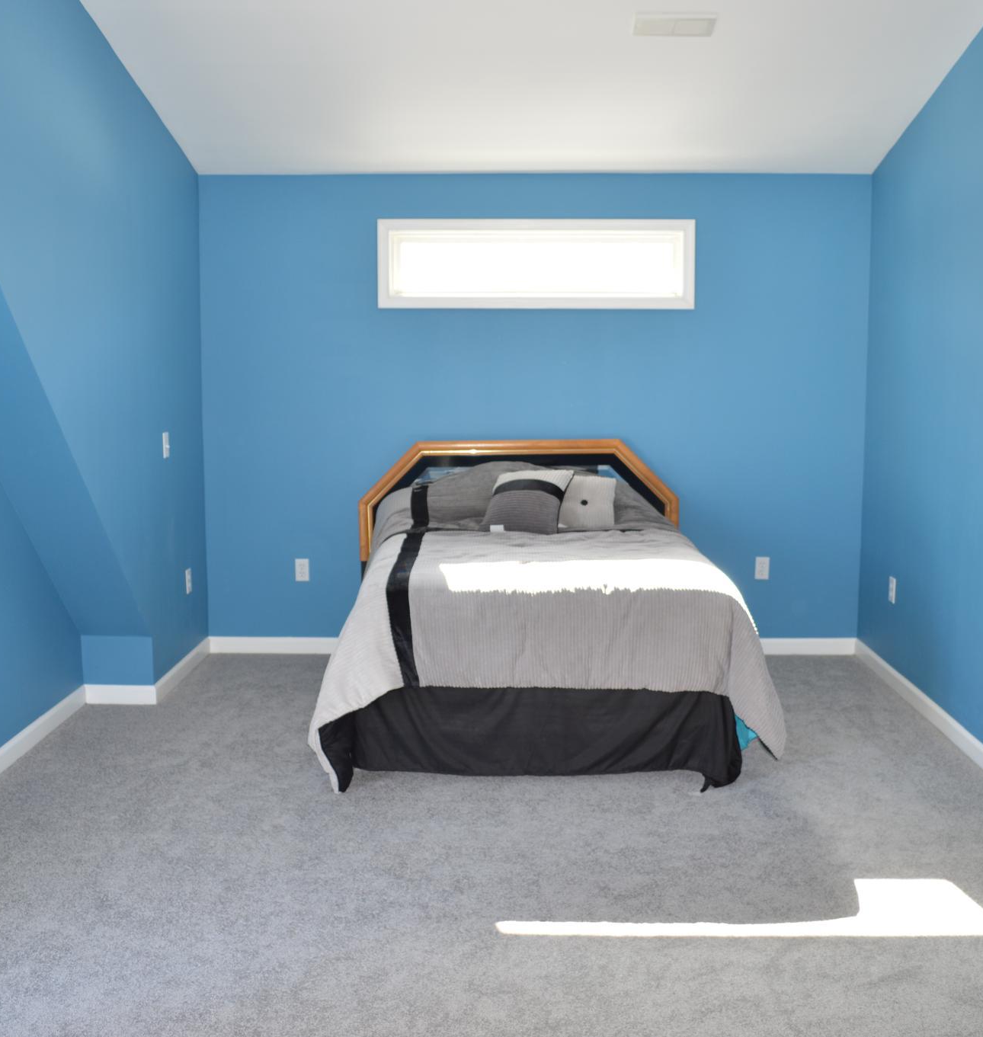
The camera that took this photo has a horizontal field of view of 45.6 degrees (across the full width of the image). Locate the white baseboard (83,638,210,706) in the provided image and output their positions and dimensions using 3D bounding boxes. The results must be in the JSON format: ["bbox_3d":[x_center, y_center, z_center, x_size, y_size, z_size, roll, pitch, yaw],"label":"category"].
[{"bbox_3d":[-1.603,0.705,5.519,0.325,0.087,0.866,0,8,1],"label":"white baseboard"}]

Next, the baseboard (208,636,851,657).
[{"bbox_3d":[0.202,0.646,5.914,3.269,0.087,0.016,0,8,1],"label":"baseboard"}]

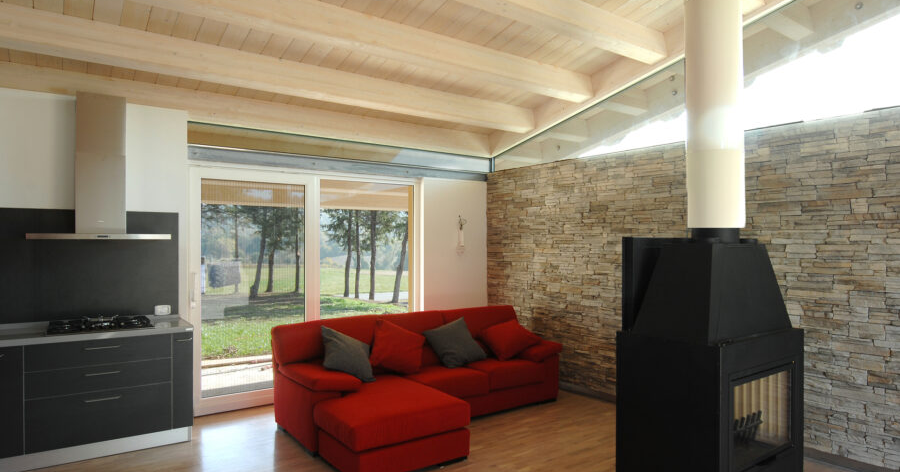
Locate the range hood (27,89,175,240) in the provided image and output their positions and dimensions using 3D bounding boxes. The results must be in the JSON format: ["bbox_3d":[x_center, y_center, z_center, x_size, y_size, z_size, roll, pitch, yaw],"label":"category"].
[{"bbox_3d":[-2.737,-0.532,4.144,0.900,1.121,0.520,0,-1,-34],"label":"range hood"}]

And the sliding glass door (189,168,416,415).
[{"bbox_3d":[-1.401,0.518,5.448,2.385,2.270,0.120,0,-1,-34],"label":"sliding glass door"}]

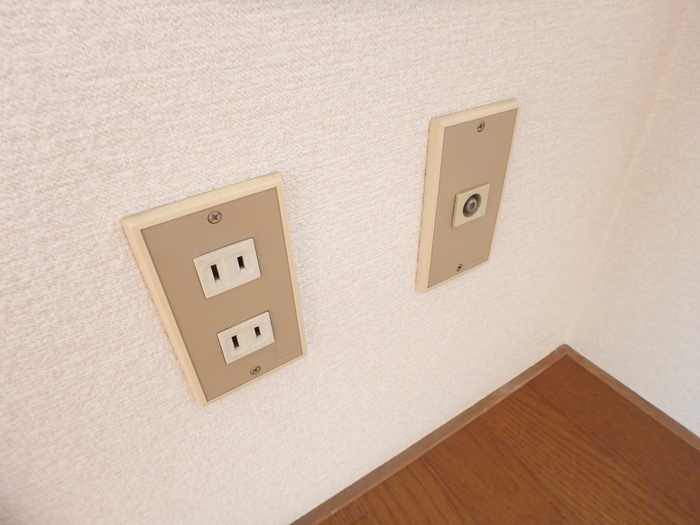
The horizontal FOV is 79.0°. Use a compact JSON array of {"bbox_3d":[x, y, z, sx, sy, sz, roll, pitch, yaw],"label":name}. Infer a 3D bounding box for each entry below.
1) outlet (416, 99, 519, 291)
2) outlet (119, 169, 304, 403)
[{"bbox_3d":[0.076,-0.038,0.277,0.070,0.120,0.008,-22,41,-24],"label":"outlet"},{"bbox_3d":[-0.057,0.021,0.215,0.070,0.120,0.007,-22,41,-24],"label":"outlet"}]

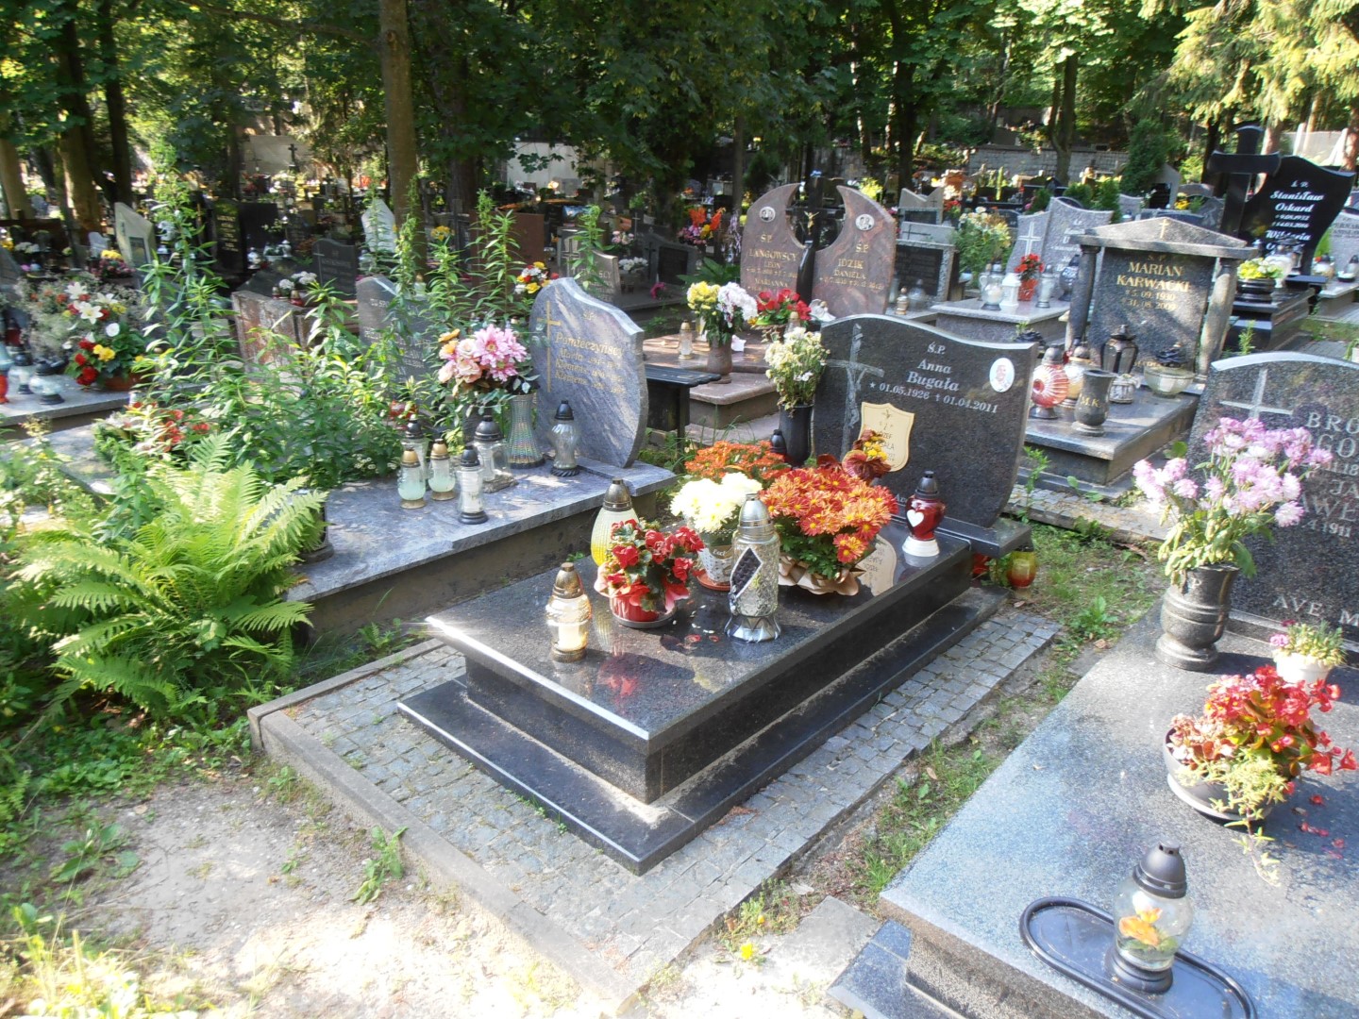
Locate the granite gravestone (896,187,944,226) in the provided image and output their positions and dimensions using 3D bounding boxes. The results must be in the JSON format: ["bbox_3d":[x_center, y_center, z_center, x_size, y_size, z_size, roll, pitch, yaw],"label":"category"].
[{"bbox_3d":[2.575,-3.115,10.000,0.520,0.700,0.150,17,26,39],"label":"granite gravestone"}]

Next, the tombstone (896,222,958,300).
[{"bbox_3d":[2.085,-2.136,8.088,0.615,0.636,0.100,17,26,39],"label":"tombstone"}]

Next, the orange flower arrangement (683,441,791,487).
[{"bbox_3d":[0.202,-0.078,3.332,0.370,0.250,0.340,1,20,0],"label":"orange flower arrangement"}]

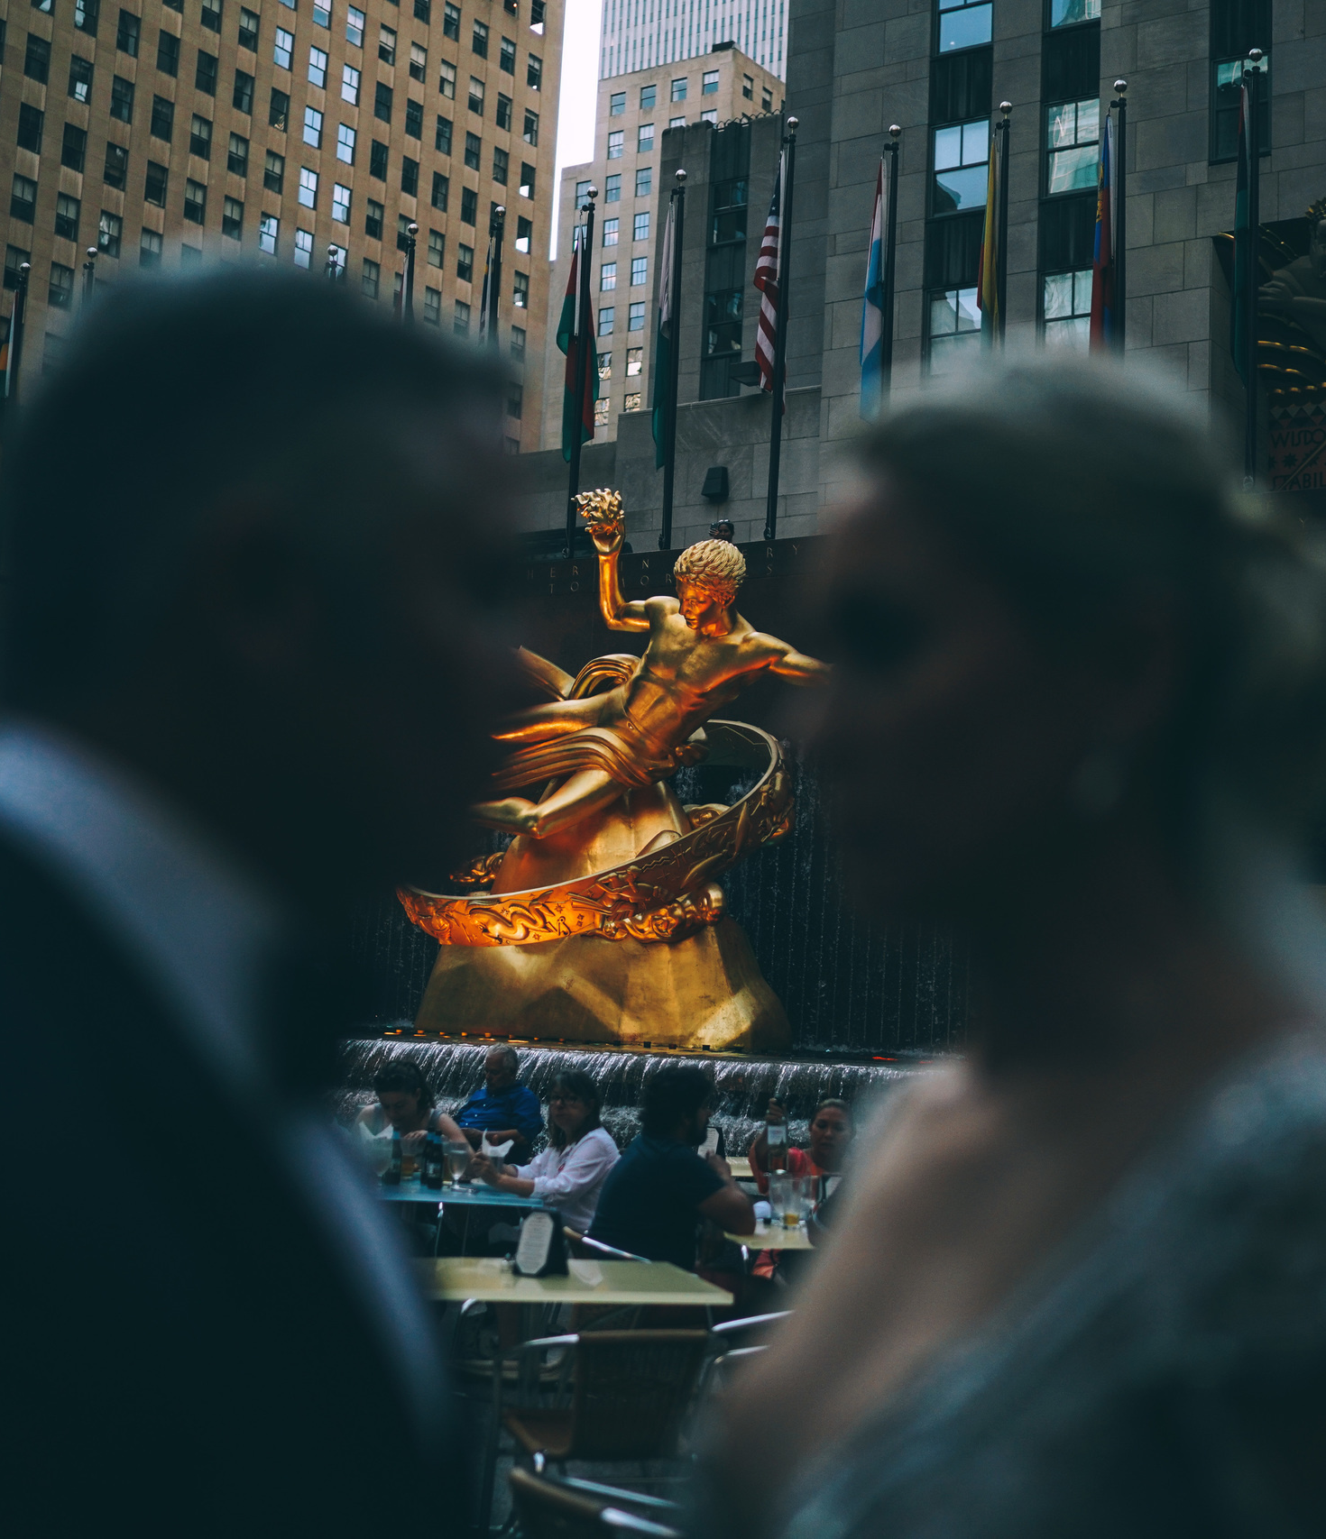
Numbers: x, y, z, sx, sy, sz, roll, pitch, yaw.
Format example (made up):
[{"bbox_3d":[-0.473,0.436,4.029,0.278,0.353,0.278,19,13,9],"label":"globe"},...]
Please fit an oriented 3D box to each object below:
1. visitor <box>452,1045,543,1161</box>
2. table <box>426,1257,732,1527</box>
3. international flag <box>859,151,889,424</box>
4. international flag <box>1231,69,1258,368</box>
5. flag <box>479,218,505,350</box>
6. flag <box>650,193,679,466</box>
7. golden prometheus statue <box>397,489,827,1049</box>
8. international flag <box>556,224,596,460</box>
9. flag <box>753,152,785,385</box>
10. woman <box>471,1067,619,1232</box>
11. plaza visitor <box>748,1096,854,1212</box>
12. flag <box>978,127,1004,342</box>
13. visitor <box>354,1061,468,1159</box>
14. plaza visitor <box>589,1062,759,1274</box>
[{"bbox_3d":[-0.880,1.970,10.900,0.550,1.260,0.800,-2,-8,38],"label":"visitor"},{"bbox_3d":[-0.360,1.832,6.487,0.900,0.740,0.820,4,-7,-14],"label":"table"},{"bbox_3d":[2.273,-5.116,24.158,0.420,3.054,0.380,2,-7,5],"label":"international flag"},{"bbox_3d":[5.254,-4.948,20.304,0.280,2.759,0.300,-1,-8,31],"label":"international flag"},{"bbox_3d":[-2.152,-5.030,27.299,0.440,3.030,0.400,4,-7,-5],"label":"flag"},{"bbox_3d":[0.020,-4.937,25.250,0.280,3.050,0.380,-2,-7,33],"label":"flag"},{"bbox_3d":[-0.408,-0.043,21.600,3.950,5.350,2.800,-1,-7,27],"label":"golden prometheus statue"},{"bbox_3d":[-1.032,-5.100,26.511,0.460,3.010,0.400,3,-7,-3],"label":"international flag"},{"bbox_3d":[1.072,-5.081,22.800,0.360,2.508,0.300,-1,-8,31],"label":"flag"},{"bbox_3d":[-0.520,1.868,9.150,0.750,1.270,0.500,5,-7,-17],"label":"woman"},{"bbox_3d":[0.648,1.991,9.236,0.600,1.240,0.820,1,-7,14],"label":"plaza visitor"},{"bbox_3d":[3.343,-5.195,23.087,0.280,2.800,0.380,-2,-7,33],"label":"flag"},{"bbox_3d":[-1.118,1.926,9.636,0.540,1.280,0.820,4,-7,-6],"label":"visitor"},{"bbox_3d":[0.060,1.627,7.420,0.750,1.320,0.520,6,-7,-28],"label":"plaza visitor"}]

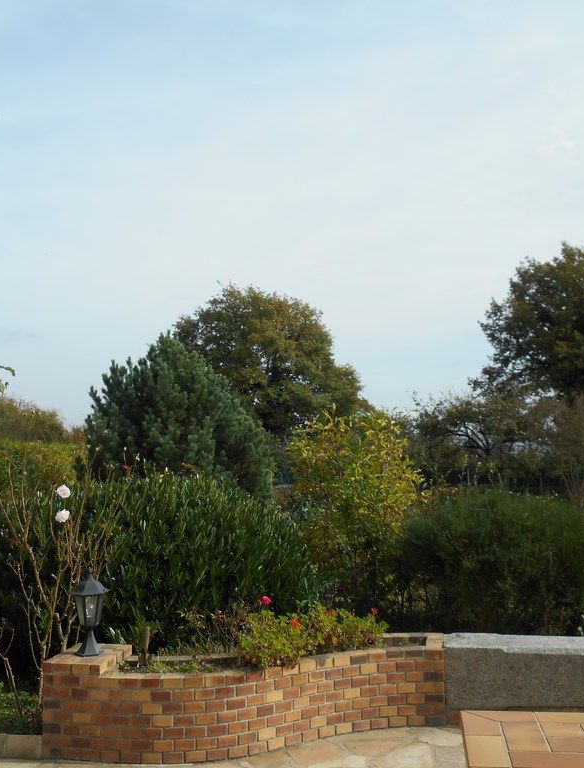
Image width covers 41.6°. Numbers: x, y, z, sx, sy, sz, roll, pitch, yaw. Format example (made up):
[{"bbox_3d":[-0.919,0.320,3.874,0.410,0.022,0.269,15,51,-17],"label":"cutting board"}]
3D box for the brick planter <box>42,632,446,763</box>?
[{"bbox_3d":[-0.181,1.849,4.673,2.525,0.520,0.772,0,-6,-8],"label":"brick planter"}]

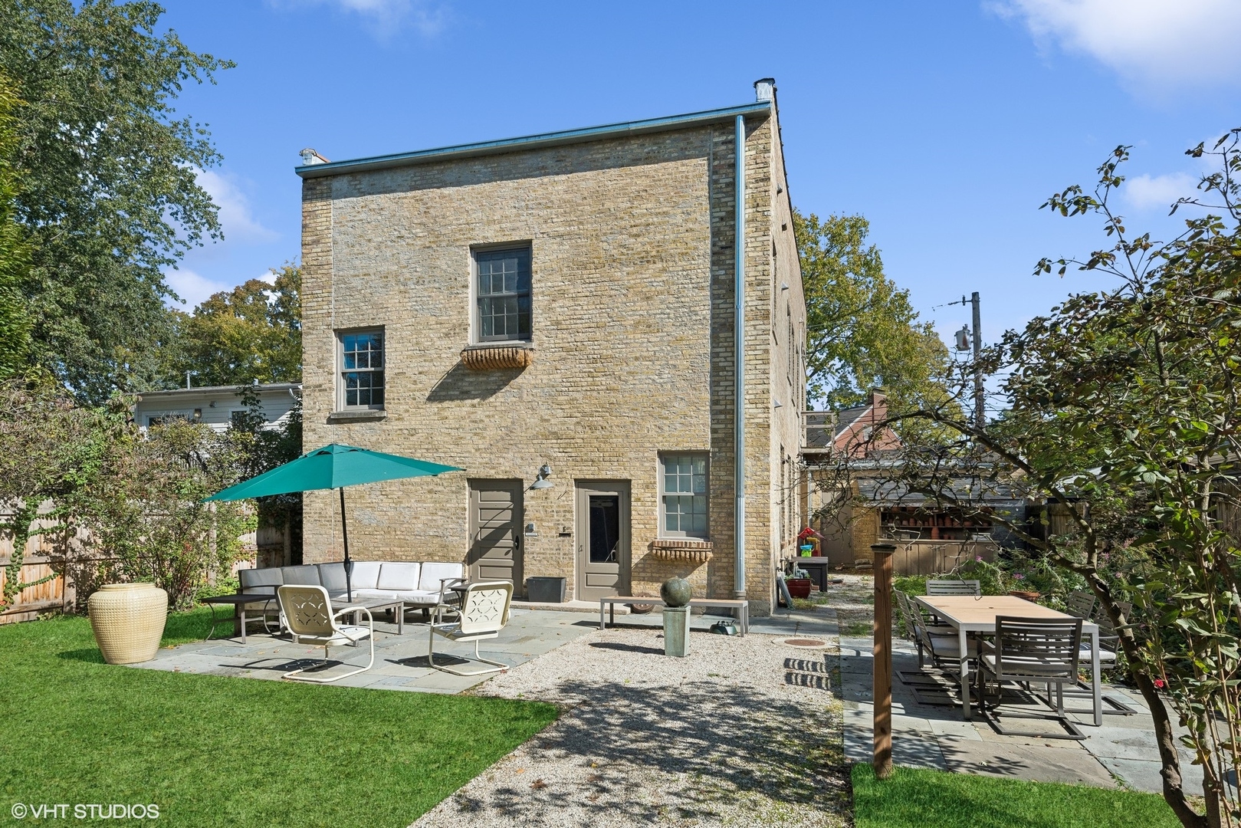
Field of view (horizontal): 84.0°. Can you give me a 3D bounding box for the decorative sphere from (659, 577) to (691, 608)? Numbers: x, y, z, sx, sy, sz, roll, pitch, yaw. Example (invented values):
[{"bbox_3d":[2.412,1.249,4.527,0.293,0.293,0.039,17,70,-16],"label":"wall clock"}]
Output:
[{"bbox_3d":[0.625,2.020,7.800,0.360,0.360,0.360,0,-4,0],"label":"decorative sphere"}]

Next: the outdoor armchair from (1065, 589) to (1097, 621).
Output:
[{"bbox_3d":[4.040,2.129,6.530,0.660,0.870,0.610,-1,-7,15],"label":"outdoor armchair"}]

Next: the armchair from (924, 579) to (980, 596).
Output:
[{"bbox_3d":[3.690,2.272,7.500,0.610,0.870,0.660,-1,-7,15],"label":"armchair"}]

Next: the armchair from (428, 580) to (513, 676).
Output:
[{"bbox_3d":[-1.530,2.140,7.030,0.680,0.880,0.590,-4,-6,44],"label":"armchair"}]

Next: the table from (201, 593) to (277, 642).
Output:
[{"bbox_3d":[-4.570,2.458,8.280,0.570,0.500,0.560,-1,-7,14],"label":"table"}]

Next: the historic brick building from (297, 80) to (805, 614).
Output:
[{"bbox_3d":[0.080,-0.420,18.400,9.100,8.400,13.200,-1,-4,17],"label":"historic brick building"}]

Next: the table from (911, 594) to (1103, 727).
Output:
[{"bbox_3d":[3.440,2.170,6.420,1.050,0.750,2.070,-1,-4,14],"label":"table"}]

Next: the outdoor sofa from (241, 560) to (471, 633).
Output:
[{"bbox_3d":[-3.524,2.495,9.438,2.000,0.810,2.280,-1,-7,14],"label":"outdoor sofa"}]

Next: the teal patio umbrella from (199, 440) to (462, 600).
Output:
[{"bbox_3d":[-3.400,1.563,8.530,2.950,2.420,2.950,-5,-3,13],"label":"teal patio umbrella"}]

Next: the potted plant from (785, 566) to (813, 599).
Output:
[{"bbox_3d":[3.470,3.280,13.400,0.520,0.620,0.500,-1,-4,17],"label":"potted plant"}]

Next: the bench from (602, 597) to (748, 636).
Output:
[{"bbox_3d":[0.735,2.731,9.360,1.900,0.435,0.390,-1,-7,14],"label":"bench"}]

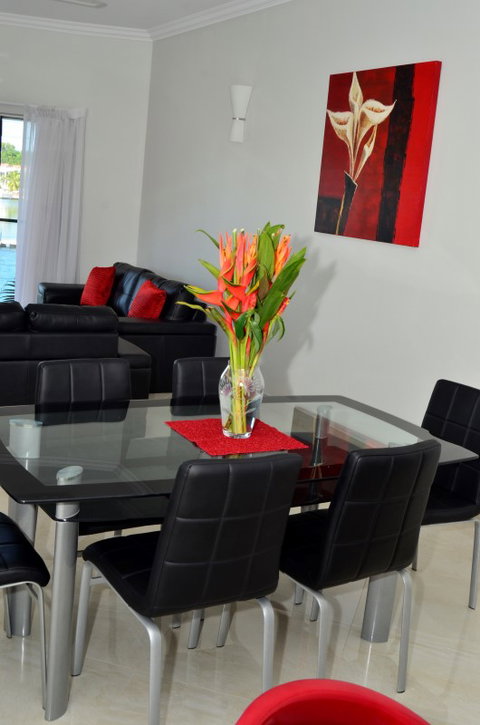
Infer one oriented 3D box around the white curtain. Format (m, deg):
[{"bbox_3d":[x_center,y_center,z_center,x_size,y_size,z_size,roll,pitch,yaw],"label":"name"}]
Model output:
[{"bbox_3d":[-1.669,-1.214,6.964,0.600,2.060,0.120,-3,16,-27],"label":"white curtain"}]

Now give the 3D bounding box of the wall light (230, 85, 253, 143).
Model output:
[{"bbox_3d":[0.010,-1.736,5.454,0.120,0.380,0.150,-3,16,-27],"label":"wall light"}]

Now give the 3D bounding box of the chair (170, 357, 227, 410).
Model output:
[{"bbox_3d":[-0.035,0.465,3.122,0.420,0.918,0.520,-3,16,-27],"label":"chair"}]

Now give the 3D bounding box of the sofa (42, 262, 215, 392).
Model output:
[{"bbox_3d":[-0.965,-0.318,6.240,0.900,0.780,1.760,-3,16,-27],"label":"sofa"}]

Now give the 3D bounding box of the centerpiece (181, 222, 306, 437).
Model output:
[{"bbox_3d":[0.016,-0.104,2.589,0.390,0.701,0.320,-3,16,-27],"label":"centerpiece"}]

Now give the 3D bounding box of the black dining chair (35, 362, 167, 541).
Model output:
[{"bbox_3d":[-0.506,0.489,2.883,0.420,0.918,0.520,-3,16,-27],"label":"black dining chair"}]

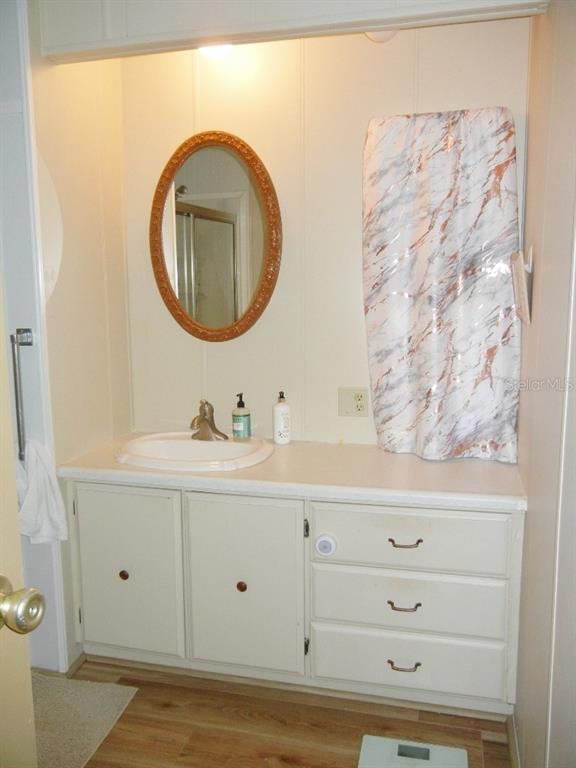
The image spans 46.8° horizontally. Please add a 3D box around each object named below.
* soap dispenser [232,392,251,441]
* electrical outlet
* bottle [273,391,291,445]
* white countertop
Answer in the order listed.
[{"bbox_3d":[-0.180,0.127,2.586,0.068,0.181,0.068,0,7,0],"label":"soap dispenser"},{"bbox_3d":[0.249,0.069,2.528,0.115,0.115,0.008,2,8,14],"label":"electrical outlet"},{"bbox_3d":[-0.023,0.129,2.576,0.065,0.198,0.065,-1,7,-8],"label":"bottle"},{"bbox_3d":[0.021,0.282,2.321,1.509,0.040,0.570,2,8,14],"label":"white countertop"}]

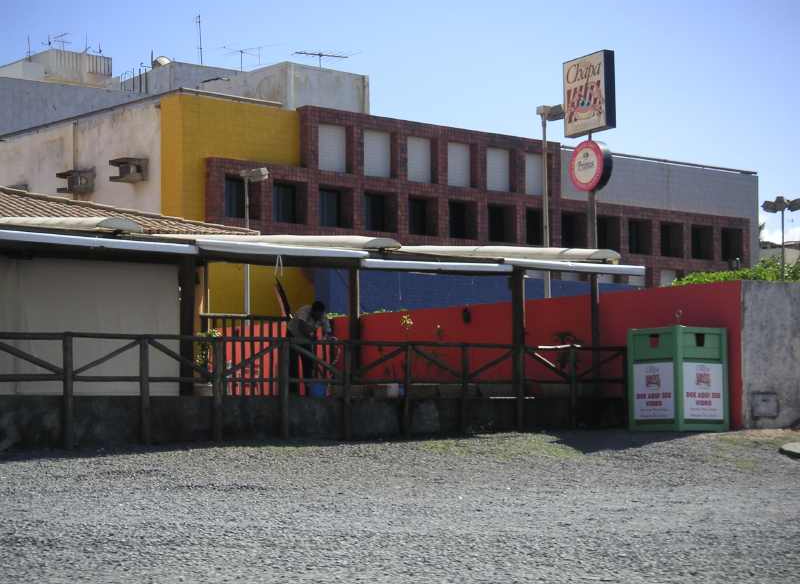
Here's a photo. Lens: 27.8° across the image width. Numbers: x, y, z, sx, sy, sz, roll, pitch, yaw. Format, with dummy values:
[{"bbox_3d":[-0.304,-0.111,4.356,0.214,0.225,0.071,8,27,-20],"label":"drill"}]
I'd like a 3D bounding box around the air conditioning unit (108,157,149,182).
[{"bbox_3d":[-5.997,-2.708,35.711,0.670,0.500,0.610,3,-5,-41],"label":"air conditioning unit"}]

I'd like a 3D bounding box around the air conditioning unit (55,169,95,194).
[{"bbox_3d":[-7.505,-2.556,37.411,0.670,0.500,0.610,3,-5,-41],"label":"air conditioning unit"}]

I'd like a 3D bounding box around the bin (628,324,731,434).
[{"bbox_3d":[3.822,1.201,22.233,0.955,1.422,0.955,2,-5,-35],"label":"bin"}]

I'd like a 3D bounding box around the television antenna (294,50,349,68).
[{"bbox_3d":[-2.456,-7.289,50.605,1.700,0.550,1.000,1,-4,-26],"label":"television antenna"}]

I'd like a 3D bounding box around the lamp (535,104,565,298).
[{"bbox_3d":[2.610,-0.426,26.946,0.240,5.435,0.620,3,-5,-41],"label":"lamp"}]

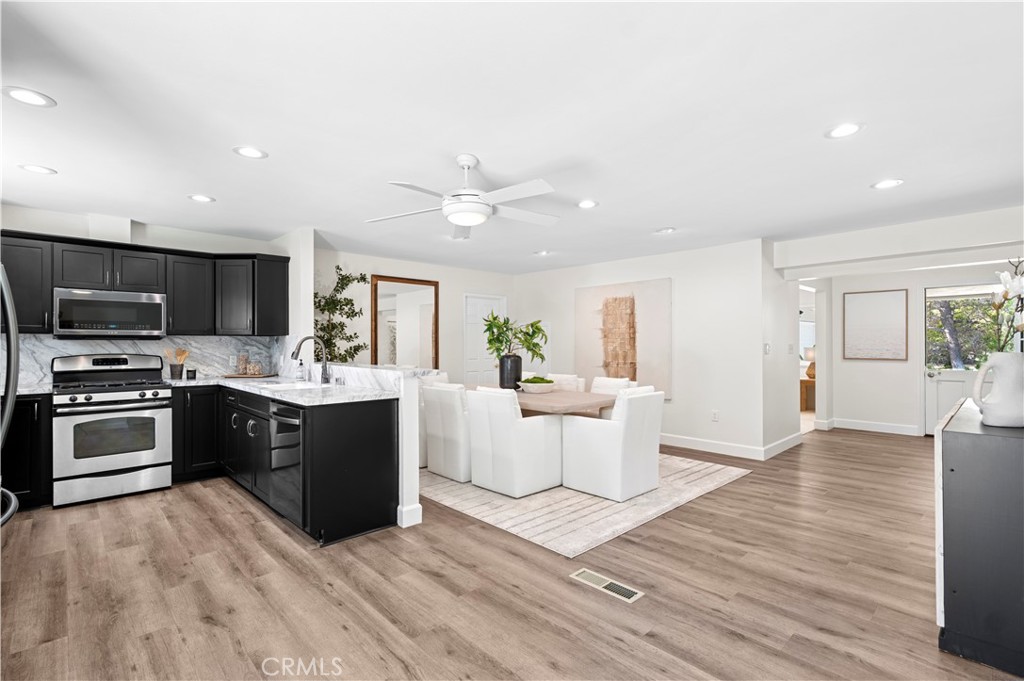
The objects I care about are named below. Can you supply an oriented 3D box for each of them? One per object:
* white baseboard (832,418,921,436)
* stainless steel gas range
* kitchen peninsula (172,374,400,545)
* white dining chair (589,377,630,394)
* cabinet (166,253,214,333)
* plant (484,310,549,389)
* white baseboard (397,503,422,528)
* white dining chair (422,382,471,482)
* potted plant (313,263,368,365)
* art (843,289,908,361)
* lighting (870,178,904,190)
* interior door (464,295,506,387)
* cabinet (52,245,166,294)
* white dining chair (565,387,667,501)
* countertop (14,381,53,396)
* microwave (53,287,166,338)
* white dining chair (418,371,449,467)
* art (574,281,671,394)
[{"bbox_3d":[5.206,1.245,6.529,0.020,0.153,0.966,1,-1,-43],"label":"white baseboard"},{"bbox_3d":[-3.539,0.727,4.048,0.760,1.195,0.690,0,-1,-44],"label":"stainless steel gas range"},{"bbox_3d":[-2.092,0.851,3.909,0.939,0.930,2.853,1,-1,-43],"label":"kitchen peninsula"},{"bbox_3d":[0.931,0.870,4.963,0.636,0.895,0.593,1,-1,-43],"label":"white dining chair"},{"bbox_3d":[-3.275,-0.437,4.607,0.380,0.767,0.327,1,-1,-43],"label":"cabinet"},{"bbox_3d":[0.035,0.117,5.340,0.760,0.892,0.620,0,-1,0],"label":"plant"},{"bbox_3d":[-0.736,1.245,3.266,0.157,0.138,0.102,0,-1,-44],"label":"white baseboard"},{"bbox_3d":[-0.446,0.878,4.615,0.636,0.883,0.600,1,-1,-43],"label":"white dining chair"},{"bbox_3d":[-2.036,0.236,5.346,0.766,2.211,0.790,1,-1,-43],"label":"potted plant"},{"bbox_3d":[5.204,-0.212,6.531,0.043,0.997,0.741,1,-1,-43],"label":"art"},{"bbox_3d":[2.694,-1.112,3.265,0.195,0.025,0.195,0,-1,-44],"label":"lighting"},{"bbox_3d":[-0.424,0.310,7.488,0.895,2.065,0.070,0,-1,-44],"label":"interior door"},{"bbox_3d":[-3.678,-0.634,4.189,0.760,0.380,0.310,0,-1,-44],"label":"cabinet"},{"bbox_3d":[0.893,0.872,4.032,0.567,0.880,0.675,0,-1,-44],"label":"white dining chair"},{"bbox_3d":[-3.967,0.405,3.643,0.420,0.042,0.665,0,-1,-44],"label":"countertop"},{"bbox_3d":[-3.676,-0.232,4.189,0.756,0.420,0.389,1,-1,-43],"label":"microwave"},{"bbox_3d":[-0.947,0.882,5.035,0.650,0.880,0.570,0,-1,-44],"label":"white dining chair"},{"bbox_3d":[1.472,-0.007,6.253,0.043,1.544,1.538,1,-1,-43],"label":"art"}]

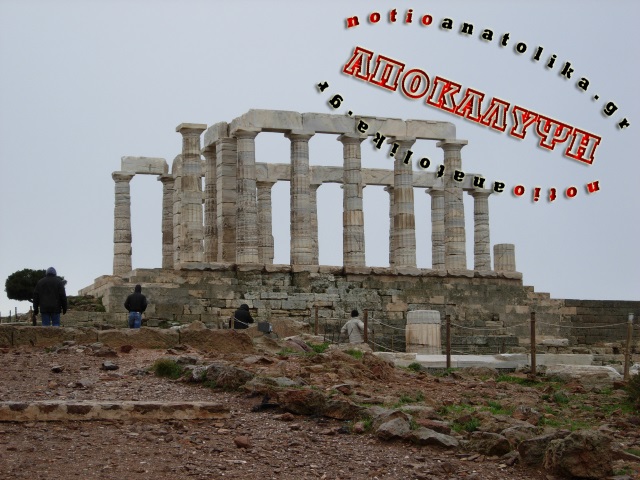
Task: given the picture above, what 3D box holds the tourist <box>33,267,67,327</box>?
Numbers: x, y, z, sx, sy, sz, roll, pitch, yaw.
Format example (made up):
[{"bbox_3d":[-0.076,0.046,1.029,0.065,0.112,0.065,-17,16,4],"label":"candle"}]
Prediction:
[{"bbox_3d":[-5.444,1.436,33.076,0.660,1.780,0.420,0,-8,-3],"label":"tourist"}]

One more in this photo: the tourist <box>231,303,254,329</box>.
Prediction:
[{"bbox_3d":[-1.965,2.455,41.884,0.580,1.660,0.460,-6,-9,30],"label":"tourist"}]

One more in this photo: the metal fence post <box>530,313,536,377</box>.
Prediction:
[{"bbox_3d":[3.451,1.686,26.600,0.065,1.010,0.065,-1,-8,0],"label":"metal fence post"}]

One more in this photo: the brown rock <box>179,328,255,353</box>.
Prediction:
[{"bbox_3d":[-1.912,1.857,30.400,1.380,0.420,0.600,0,-6,-3],"label":"brown rock"}]

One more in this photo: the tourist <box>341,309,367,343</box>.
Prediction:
[{"bbox_3d":[0.894,2.638,41.880,0.680,1.720,0.450,-1,-8,2],"label":"tourist"}]

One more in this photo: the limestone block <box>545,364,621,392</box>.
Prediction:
[{"bbox_3d":[3.964,2.080,24.800,1.120,0.370,0.600,-2,-8,8],"label":"limestone block"}]

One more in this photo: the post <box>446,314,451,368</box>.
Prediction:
[{"bbox_3d":[2.397,1.897,30.700,0.065,1.010,0.065,-1,-8,0],"label":"post"}]

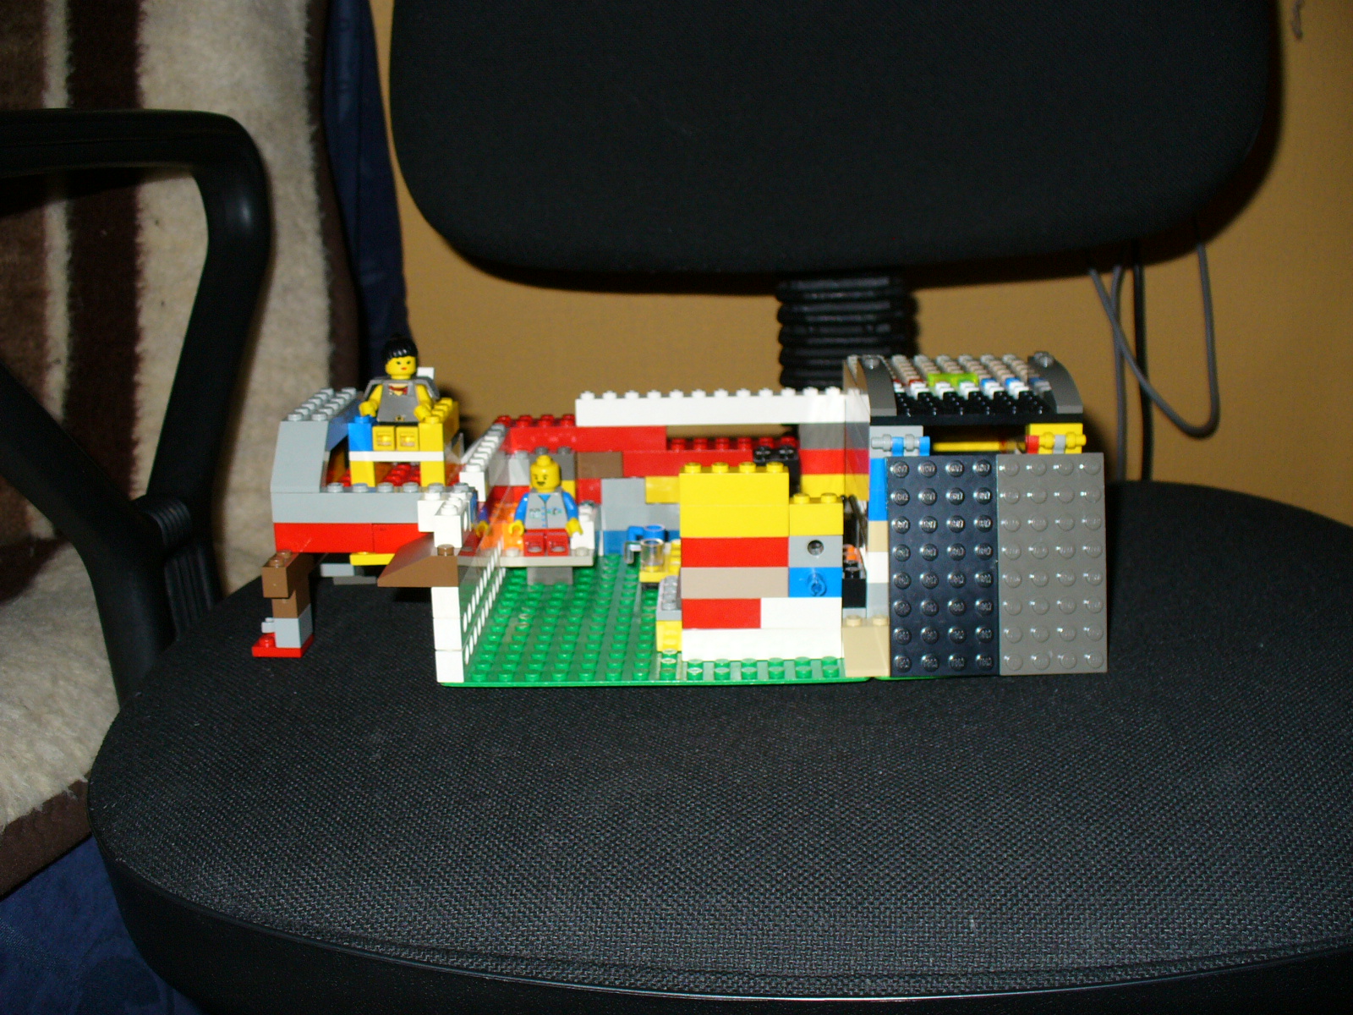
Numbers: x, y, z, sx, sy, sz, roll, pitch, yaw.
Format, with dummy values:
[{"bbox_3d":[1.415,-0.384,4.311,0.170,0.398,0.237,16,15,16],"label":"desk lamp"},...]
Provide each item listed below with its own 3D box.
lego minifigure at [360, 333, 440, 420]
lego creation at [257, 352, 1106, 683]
[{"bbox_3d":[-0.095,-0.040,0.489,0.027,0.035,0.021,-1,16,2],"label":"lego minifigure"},{"bbox_3d":[-0.002,-0.007,0.474,0.260,0.086,0.131,-1,16,2],"label":"lego creation"}]

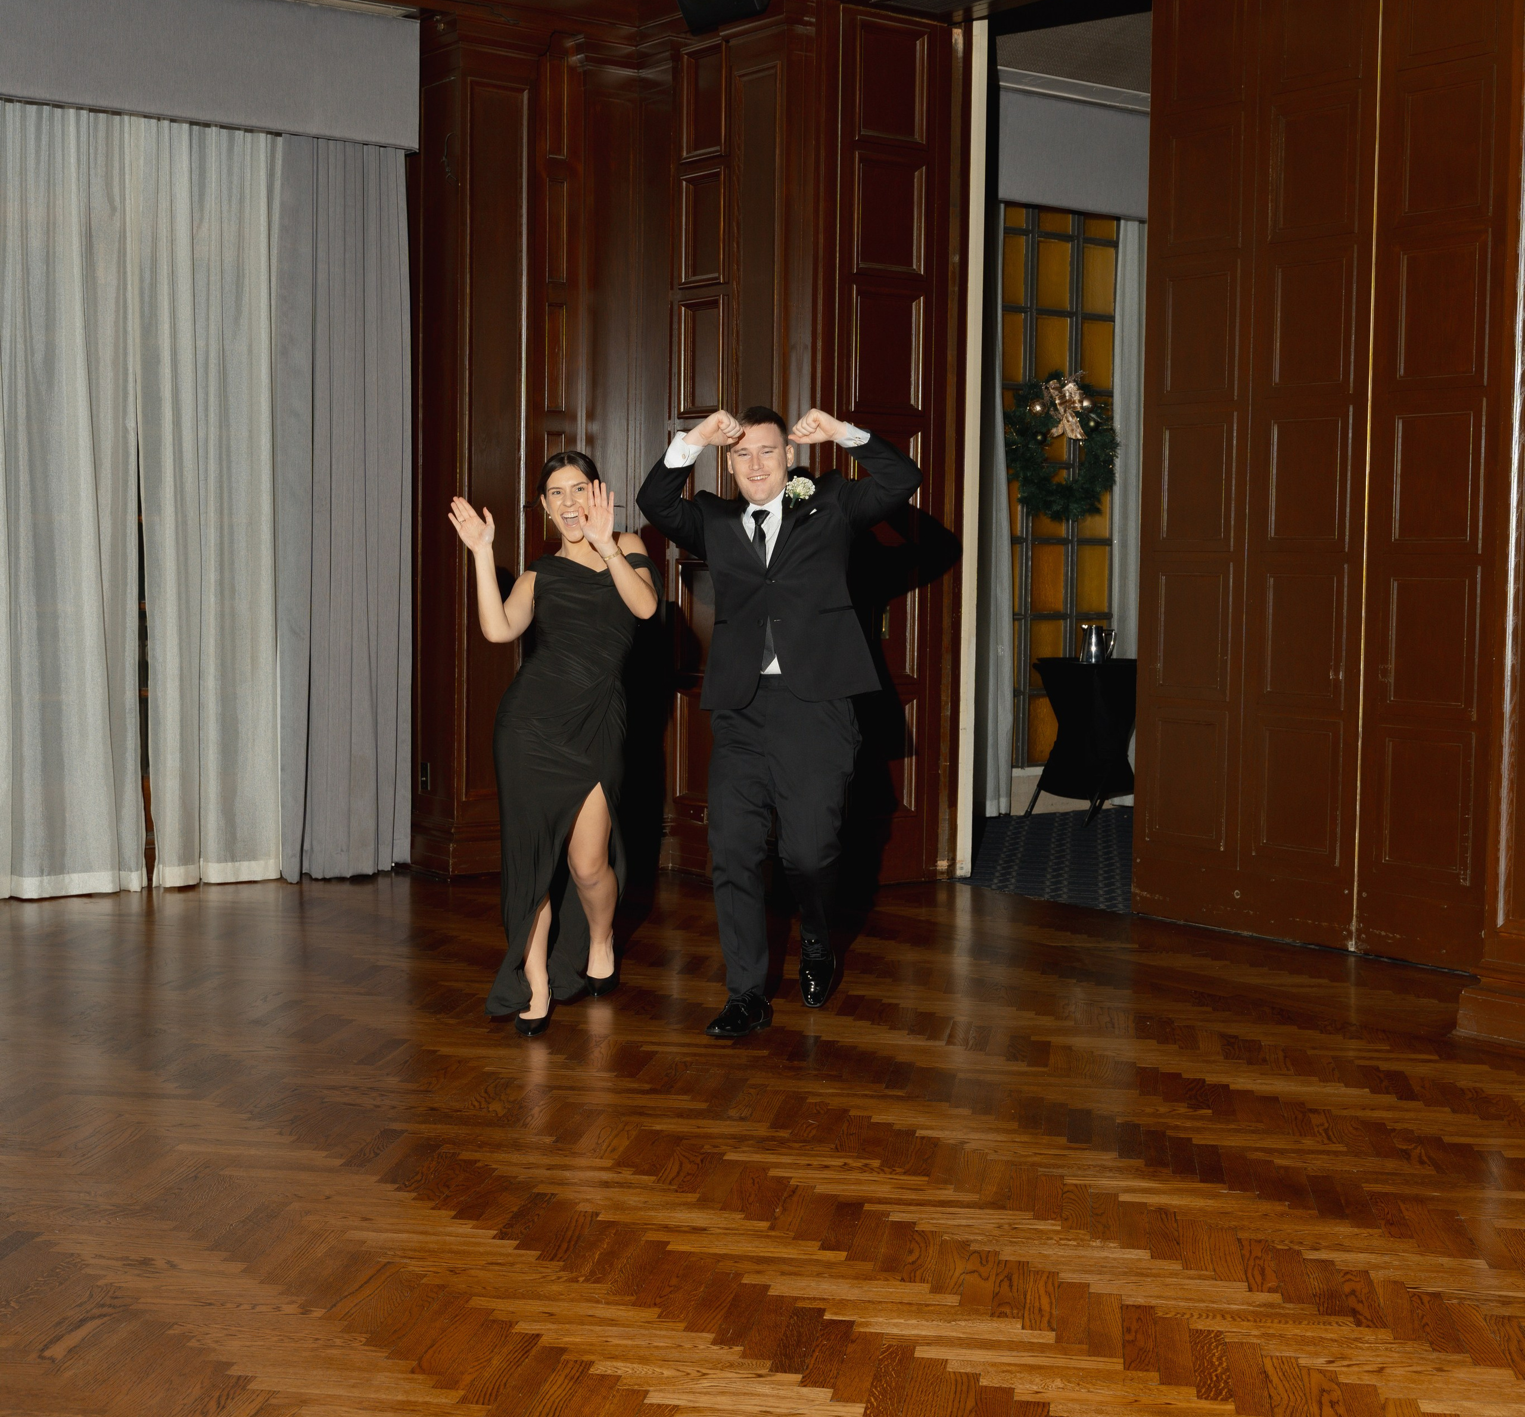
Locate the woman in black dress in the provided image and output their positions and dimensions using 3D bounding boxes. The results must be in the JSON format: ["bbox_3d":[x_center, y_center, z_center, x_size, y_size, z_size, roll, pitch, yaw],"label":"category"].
[{"bbox_3d":[-0.606,0.083,6.680,0.570,1.630,0.620,1,4,3],"label":"woman in black dress"}]

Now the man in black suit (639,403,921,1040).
[{"bbox_3d":[0.052,0.016,6.670,0.760,1.780,0.580,1,4,10],"label":"man in black suit"}]

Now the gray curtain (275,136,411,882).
[{"bbox_3d":[-1.727,-0.846,9.455,0.660,3.070,0.180,-2,5,-37],"label":"gray curtain"}]

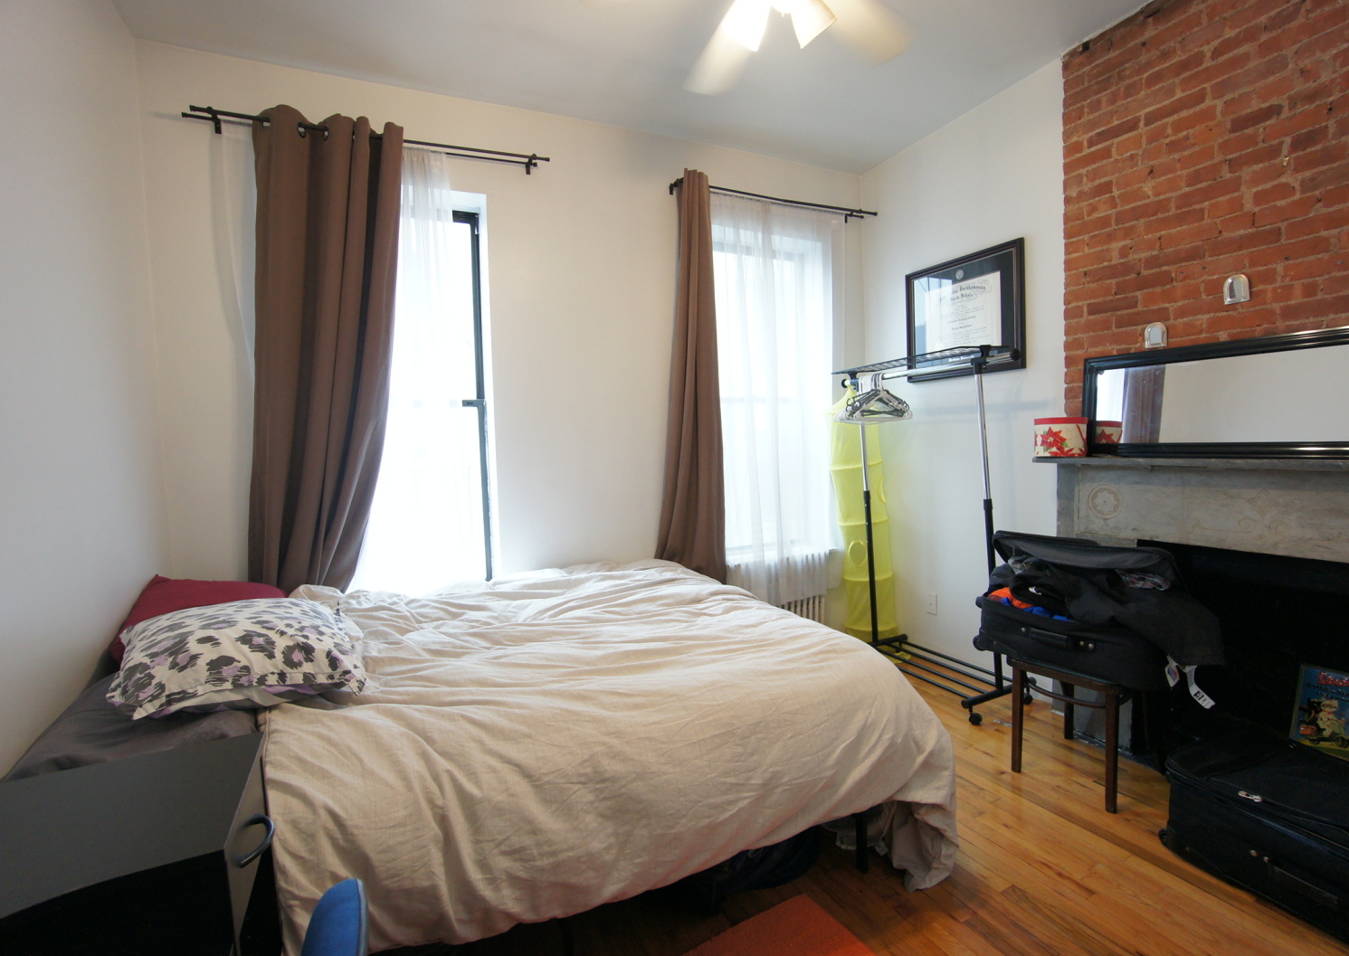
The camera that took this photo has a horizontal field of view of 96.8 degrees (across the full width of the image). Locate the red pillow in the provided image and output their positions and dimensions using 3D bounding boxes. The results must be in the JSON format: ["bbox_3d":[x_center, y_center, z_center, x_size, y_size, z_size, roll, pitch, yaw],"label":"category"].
[{"bbox_3d":[-1.666,0.482,2.156,0.460,0.150,0.540,13,-3,-23],"label":"red pillow"}]

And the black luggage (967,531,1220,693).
[{"bbox_3d":[1.505,0.445,2.163,0.457,0.445,0.673,-4,4,-33],"label":"black luggage"}]

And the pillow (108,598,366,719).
[{"bbox_3d":[-1.248,0.501,1.790,0.530,0.160,0.560,-5,19,-32],"label":"pillow"}]

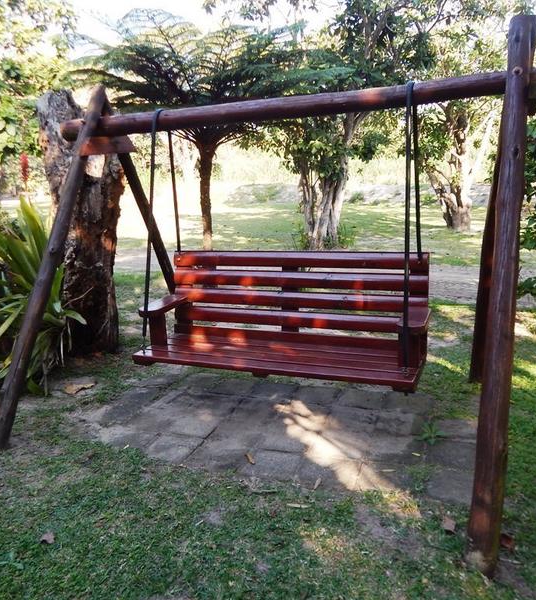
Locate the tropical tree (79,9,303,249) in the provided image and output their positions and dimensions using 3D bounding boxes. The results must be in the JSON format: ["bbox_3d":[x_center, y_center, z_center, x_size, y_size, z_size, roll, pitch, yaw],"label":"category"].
[{"bbox_3d":[-1.401,-3.202,10.741,4.150,4.383,4.150,-3,13,-7],"label":"tropical tree"}]

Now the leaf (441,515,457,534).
[{"bbox_3d":[0.743,0.932,2.186,0.070,0.030,0.090,4,14,20],"label":"leaf"}]

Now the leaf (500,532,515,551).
[{"bbox_3d":[0.929,0.953,2.079,0.075,0.030,0.090,5,14,26],"label":"leaf"}]

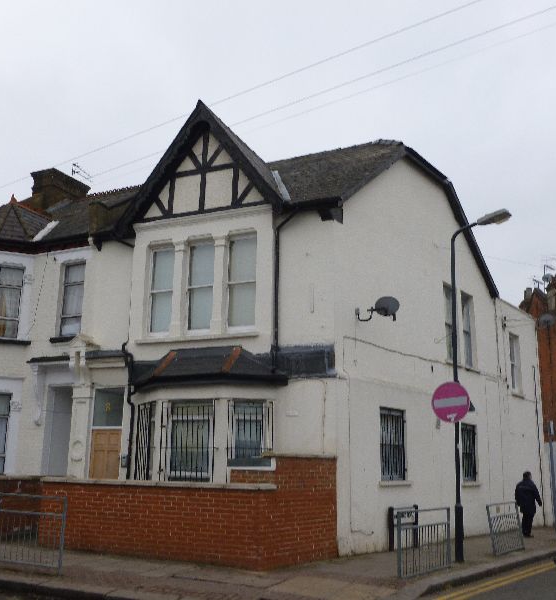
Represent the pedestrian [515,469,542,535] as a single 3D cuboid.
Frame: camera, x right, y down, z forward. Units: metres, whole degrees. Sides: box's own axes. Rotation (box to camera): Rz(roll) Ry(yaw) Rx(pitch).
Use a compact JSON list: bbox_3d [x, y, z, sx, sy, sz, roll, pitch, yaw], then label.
[{"bbox_3d":[6.753,5.515,17.500,0.560,1.690,0.400,-9,-17,35],"label":"pedestrian"}]

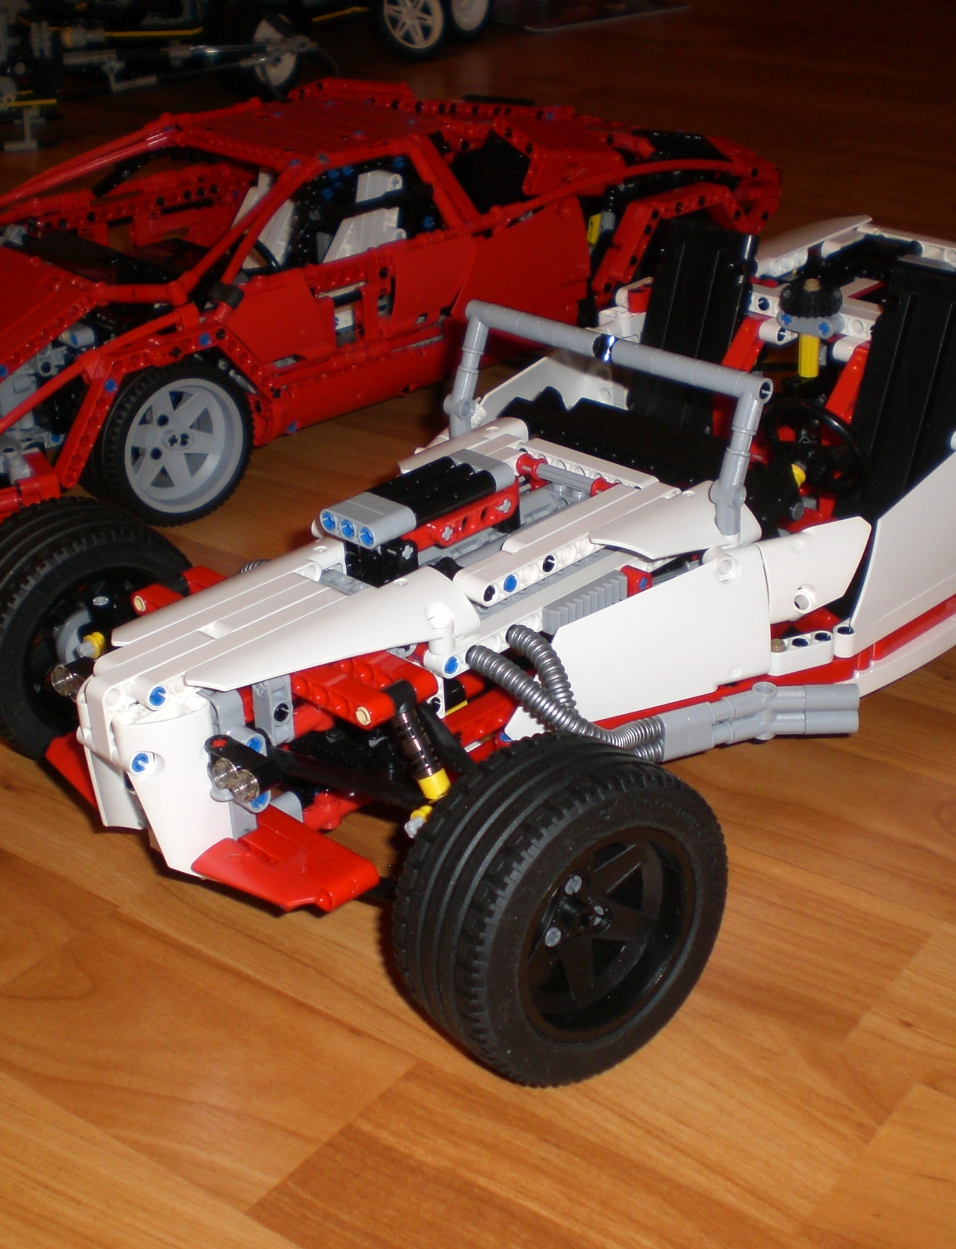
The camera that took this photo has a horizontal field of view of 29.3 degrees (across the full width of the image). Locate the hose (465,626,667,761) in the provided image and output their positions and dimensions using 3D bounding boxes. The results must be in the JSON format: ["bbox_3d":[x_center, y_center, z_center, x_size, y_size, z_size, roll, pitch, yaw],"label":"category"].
[{"bbox_3d":[0.029,0.021,0.528,0.064,0.050,0.023,-14,30,-23],"label":"hose"}]

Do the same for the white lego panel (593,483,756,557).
[{"bbox_3d":[0.059,-0.023,0.541,0.057,0.018,0.021,-26,37,-38],"label":"white lego panel"}]

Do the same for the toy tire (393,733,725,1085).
[{"bbox_3d":[0.021,0.070,0.453,0.082,0.082,0.038,-20,33,-30],"label":"toy tire"}]

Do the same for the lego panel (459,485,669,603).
[{"bbox_3d":[0.026,-0.025,0.536,0.088,0.010,0.017,-26,36,-38],"label":"lego panel"}]

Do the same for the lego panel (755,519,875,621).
[{"bbox_3d":[0.099,-0.019,0.563,0.045,0.029,0.015,-16,31,-25],"label":"lego panel"}]

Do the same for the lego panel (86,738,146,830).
[{"bbox_3d":[-0.097,0.034,0.482,0.015,0.051,0.022,-26,36,-38],"label":"lego panel"}]

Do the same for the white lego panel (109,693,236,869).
[{"bbox_3d":[-0.076,0.043,0.463,0.015,0.051,0.022,-26,36,-38],"label":"white lego panel"}]

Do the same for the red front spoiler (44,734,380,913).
[{"bbox_3d":[-0.080,0.049,0.497,0.033,0.013,0.124,-26,37,-38],"label":"red front spoiler"}]

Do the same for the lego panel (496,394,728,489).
[{"bbox_3d":[0.055,-0.060,0.582,0.036,0.016,0.090,-26,36,-38],"label":"lego panel"}]

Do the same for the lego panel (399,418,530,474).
[{"bbox_3d":[-0.007,-0.053,0.600,0.057,0.018,0.021,-26,37,-38],"label":"lego panel"}]

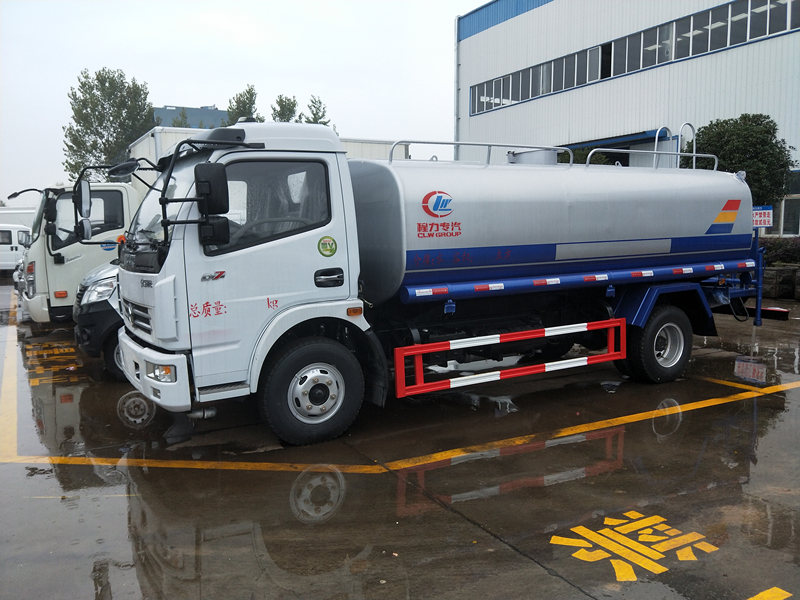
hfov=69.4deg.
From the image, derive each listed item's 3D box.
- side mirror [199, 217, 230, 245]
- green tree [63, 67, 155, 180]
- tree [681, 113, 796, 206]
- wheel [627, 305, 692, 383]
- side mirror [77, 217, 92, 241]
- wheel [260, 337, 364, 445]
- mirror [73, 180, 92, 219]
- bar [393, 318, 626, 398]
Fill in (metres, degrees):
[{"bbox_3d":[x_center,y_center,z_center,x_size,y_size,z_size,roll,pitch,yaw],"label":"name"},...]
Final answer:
[{"bbox_3d":[-1.203,-0.451,3.748,0.195,0.180,0.090,0,7,9],"label":"side mirror"},{"bbox_3d":[-13.879,-6.339,27.596,4.600,9.900,4.600,-5,8,-26],"label":"green tree"},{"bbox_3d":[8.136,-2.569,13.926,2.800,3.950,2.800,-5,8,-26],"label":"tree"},{"bbox_3d":[2.719,0.451,6.042,0.820,0.820,0.230,-5,8,-26],"label":"wheel"},{"bbox_3d":[-2.895,-0.648,5.309,0.090,0.190,0.190,-1,7,1],"label":"side mirror"},{"bbox_3d":[-0.693,0.726,4.589,0.830,0.830,0.235,-5,8,-26],"label":"wheel"},{"bbox_3d":[-2.896,-0.918,5.279,0.090,0.340,0.200,-1,7,1],"label":"mirror"},{"bbox_3d":[1.074,0.479,5.125,2.500,0.405,0.060,-5,8,-26],"label":"bar"}]

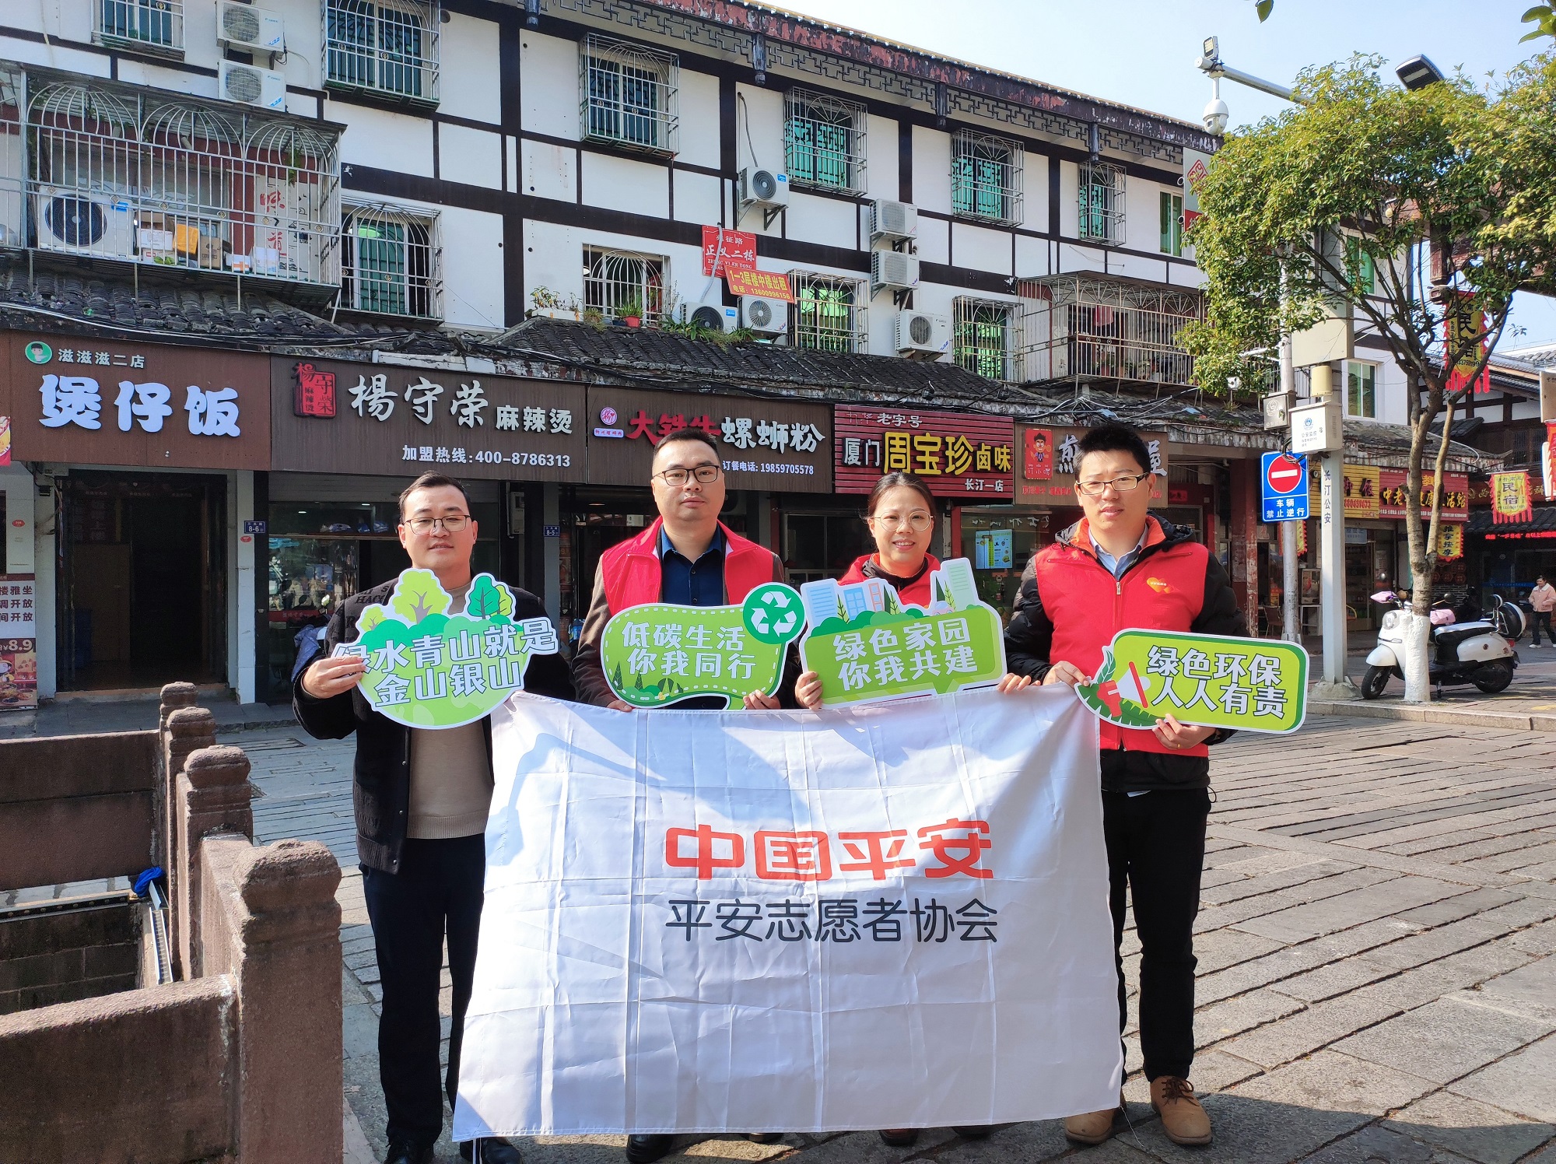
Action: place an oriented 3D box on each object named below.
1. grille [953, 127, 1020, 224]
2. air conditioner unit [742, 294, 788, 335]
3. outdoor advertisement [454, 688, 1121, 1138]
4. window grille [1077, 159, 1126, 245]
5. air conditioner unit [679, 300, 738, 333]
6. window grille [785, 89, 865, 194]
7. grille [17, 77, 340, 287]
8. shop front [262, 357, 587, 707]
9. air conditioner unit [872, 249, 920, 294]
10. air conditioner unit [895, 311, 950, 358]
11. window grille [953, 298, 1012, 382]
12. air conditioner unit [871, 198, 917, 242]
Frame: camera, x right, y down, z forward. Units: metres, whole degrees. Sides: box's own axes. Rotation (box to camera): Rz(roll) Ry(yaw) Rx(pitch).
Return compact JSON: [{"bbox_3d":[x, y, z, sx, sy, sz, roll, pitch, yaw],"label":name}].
[{"bbox_3d":[3.673,-7.032,19.652,1.387,1.426,0.320,0,0,-30],"label":"grille"},{"bbox_3d":[-0.249,-4.149,17.629,0.782,0.516,0.290,0,0,-29],"label":"air conditioner unit"},{"bbox_3d":[0.030,0.735,2.540,1.460,0.980,0.150,0,0,-5],"label":"outdoor advertisement"},{"bbox_3d":[6.067,-7.069,21.023,0.918,1.413,0.320,0,0,-30],"label":"window grille"},{"bbox_3d":[-1.063,-3.895,17.188,0.849,0.580,0.310,0,0,-29],"label":"air conditioner unit"},{"bbox_3d":[0.795,-7.138,18.342,1.399,1.461,0.320,0,0,-29],"label":"window grille"},{"bbox_3d":[-6.781,-4.314,12.934,3.040,1.807,1.600,0,0,-30],"label":"grille"},{"bbox_3d":[-3.883,-0.565,12.698,3.470,3.578,0.500,0,0,-30],"label":"shop front"},{"bbox_3d":[1.971,-5.209,18.859,0.785,0.546,0.280,0,0,-29],"label":"air conditioner unit"},{"bbox_3d":[2.379,-4.122,18.773,0.960,0.605,0.330,0,0,-30],"label":"air conditioner unit"},{"bbox_3d":[3.744,-4.265,19.983,1.379,1.425,0.320,0,0,-29],"label":"window grille"},{"bbox_3d":[1.896,-5.946,18.505,0.794,0.530,0.290,0,0,-30],"label":"air conditioner unit"}]

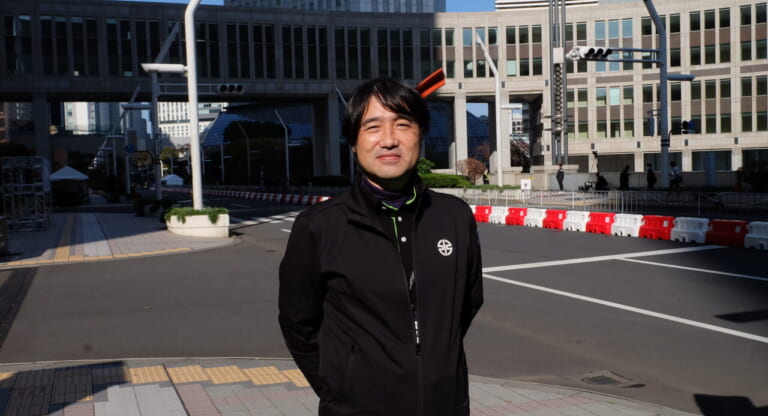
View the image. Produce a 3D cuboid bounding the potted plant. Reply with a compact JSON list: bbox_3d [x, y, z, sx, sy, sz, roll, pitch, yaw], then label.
[{"bbox_3d":[-5.080,0.380,20.335,1.650,0.740,1.600,-3,3,-14],"label":"potted plant"}]

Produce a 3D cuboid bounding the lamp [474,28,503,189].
[{"bbox_3d":[5.711,-5.242,40.540,1.427,8.418,0.300,-3,3,-26],"label":"lamp"}]

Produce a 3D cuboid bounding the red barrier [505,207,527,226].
[{"bbox_3d":[4.118,0.244,22.498,0.380,0.550,1.000,-3,3,-23],"label":"red barrier"}]

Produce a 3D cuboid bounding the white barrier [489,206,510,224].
[{"bbox_3d":[3.720,0.210,23.415,0.380,0.550,1.000,-3,3,-23],"label":"white barrier"}]

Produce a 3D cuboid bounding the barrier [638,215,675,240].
[{"bbox_3d":[6.500,0.456,17.451,0.400,0.510,1.000,-3,3,-23],"label":"barrier"}]

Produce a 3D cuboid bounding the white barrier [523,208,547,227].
[{"bbox_3d":[4.557,0.292,22.032,0.400,0.510,1.000,-3,3,-23],"label":"white barrier"}]

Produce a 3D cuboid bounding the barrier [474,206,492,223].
[{"bbox_3d":[3.392,0.194,24.781,0.400,0.510,1.000,-3,3,-23],"label":"barrier"}]

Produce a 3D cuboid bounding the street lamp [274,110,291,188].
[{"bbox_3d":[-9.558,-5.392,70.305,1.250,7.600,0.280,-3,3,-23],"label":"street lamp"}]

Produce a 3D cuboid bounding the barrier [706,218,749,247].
[{"bbox_3d":[7.184,0.503,15.423,0.380,0.550,1.000,-3,3,-23],"label":"barrier"}]

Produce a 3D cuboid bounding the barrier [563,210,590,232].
[{"bbox_3d":[5.334,0.358,20.200,0.400,0.510,1.000,-3,3,-23],"label":"barrier"}]

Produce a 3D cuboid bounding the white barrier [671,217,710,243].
[{"bbox_3d":[6.888,0.489,16.534,0.400,0.510,1.000,-3,3,-23],"label":"white barrier"}]

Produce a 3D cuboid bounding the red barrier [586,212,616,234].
[{"bbox_3d":[5.621,0.371,19.030,0.380,0.550,1.000,-3,3,-23],"label":"red barrier"}]

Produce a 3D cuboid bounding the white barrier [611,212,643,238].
[{"bbox_3d":[6.010,0.404,18.132,0.380,0.550,1.000,-3,3,-23],"label":"white barrier"}]

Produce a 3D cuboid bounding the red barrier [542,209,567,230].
[{"bbox_3d":[4.946,0.325,21.116,0.400,0.510,1.000,-3,3,-23],"label":"red barrier"}]

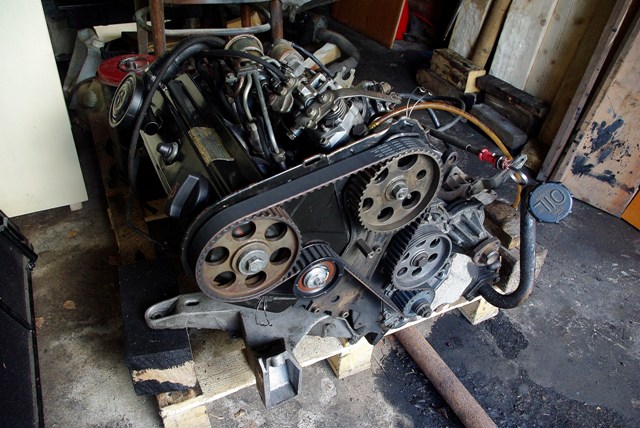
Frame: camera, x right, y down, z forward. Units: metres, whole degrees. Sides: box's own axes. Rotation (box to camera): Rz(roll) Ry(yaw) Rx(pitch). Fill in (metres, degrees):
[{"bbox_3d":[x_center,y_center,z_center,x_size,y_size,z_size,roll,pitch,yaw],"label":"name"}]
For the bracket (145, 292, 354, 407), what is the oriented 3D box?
[{"bbox_3d":[-0.092,0.190,0.725,0.318,0.110,0.145,-7,30,-16],"label":"bracket"}]

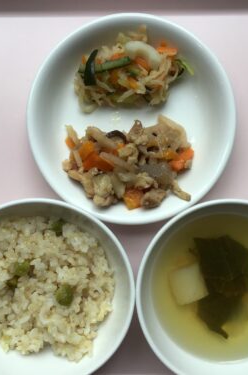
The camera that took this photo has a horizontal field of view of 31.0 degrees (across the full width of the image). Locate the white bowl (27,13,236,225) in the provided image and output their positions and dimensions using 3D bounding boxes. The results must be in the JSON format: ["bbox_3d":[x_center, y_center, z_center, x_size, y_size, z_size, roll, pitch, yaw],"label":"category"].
[{"bbox_3d":[0.005,-0.045,0.304,0.135,0.033,0.135,0,92,0],"label":"white bowl"}]

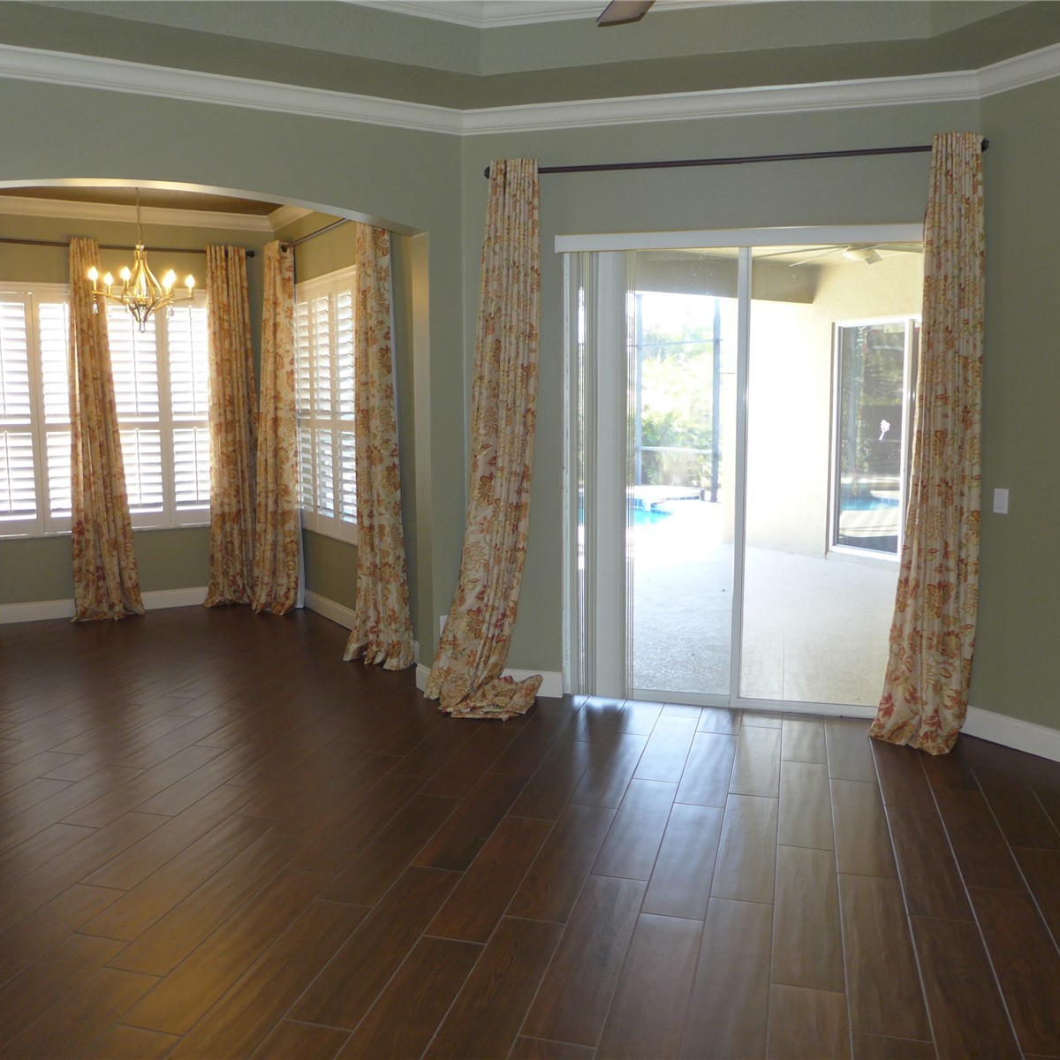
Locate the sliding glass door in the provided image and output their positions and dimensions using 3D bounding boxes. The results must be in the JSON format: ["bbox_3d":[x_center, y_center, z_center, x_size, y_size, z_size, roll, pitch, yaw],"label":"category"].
[{"bbox_3d":[1.066,-0.280,4.956,1.780,2.410,0.100,2,8,15],"label":"sliding glass door"}]

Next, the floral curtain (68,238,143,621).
[{"bbox_3d":[-3.139,-0.711,7.136,0.500,2.790,0.220,-4,9,-30],"label":"floral curtain"}]

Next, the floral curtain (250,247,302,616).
[{"bbox_3d":[-1.928,-0.766,7.481,0.310,2.800,0.430,-4,9,-30],"label":"floral curtain"}]

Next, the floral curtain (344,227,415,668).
[{"bbox_3d":[-0.951,-0.568,5.867,0.310,2.800,0.440,-4,9,-30],"label":"floral curtain"}]

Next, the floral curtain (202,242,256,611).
[{"bbox_3d":[-2.337,-0.777,7.598,0.450,2.790,0.220,-4,9,-30],"label":"floral curtain"}]

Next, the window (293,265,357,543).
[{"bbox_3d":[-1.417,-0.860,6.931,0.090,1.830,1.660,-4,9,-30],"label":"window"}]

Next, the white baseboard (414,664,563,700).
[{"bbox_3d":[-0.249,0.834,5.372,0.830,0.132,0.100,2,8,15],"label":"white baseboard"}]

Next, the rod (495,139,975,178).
[{"bbox_3d":[0.919,-1.774,4.675,2.400,0.050,0.080,2,8,15],"label":"rod"}]

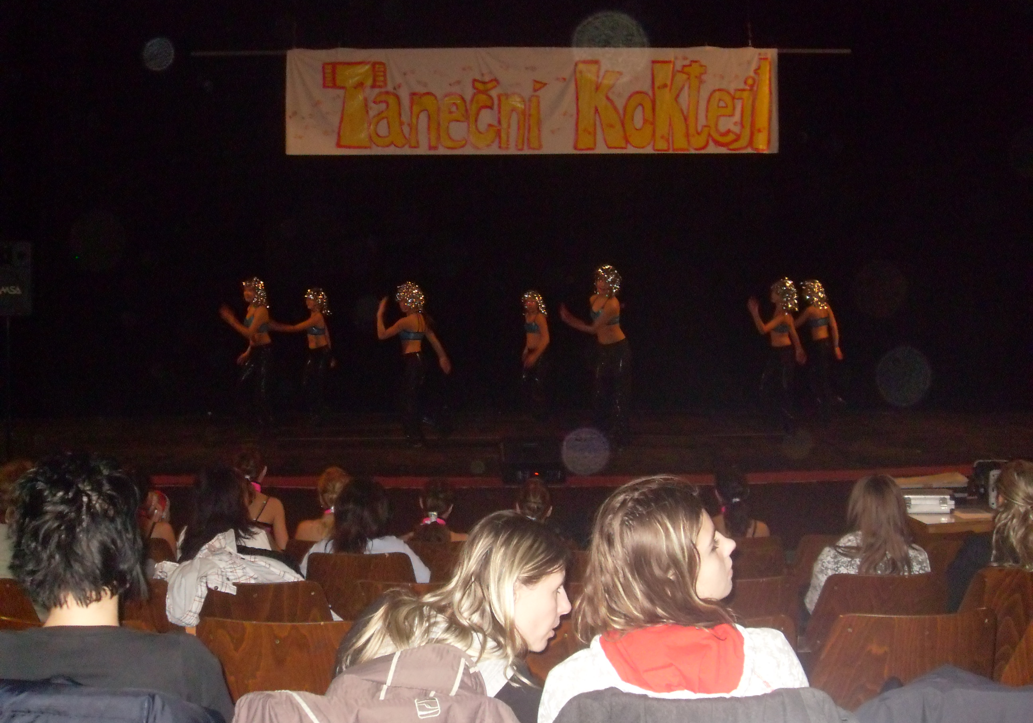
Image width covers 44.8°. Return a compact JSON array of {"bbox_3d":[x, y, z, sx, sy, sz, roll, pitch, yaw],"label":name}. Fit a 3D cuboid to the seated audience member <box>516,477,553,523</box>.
[{"bbox_3d":[0.090,1.130,6.150,0.420,1.150,0.660,0,0,0],"label":"seated audience member"}]

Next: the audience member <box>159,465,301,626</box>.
[{"bbox_3d":[-0.950,0.975,4.500,0.500,1.220,0.740,0,0,5],"label":"audience member"}]

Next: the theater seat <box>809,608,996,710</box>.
[{"bbox_3d":[0.940,1.060,3.370,0.500,0.860,0.520,0,0,-14],"label":"theater seat"}]

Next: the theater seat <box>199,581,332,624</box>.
[{"bbox_3d":[-0.830,1.150,4.380,0.500,0.860,0.520,0,0,4],"label":"theater seat"}]

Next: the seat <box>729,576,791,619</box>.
[{"bbox_3d":[0.690,1.150,4.420,0.500,0.860,0.520,0,0,-7],"label":"seat"}]

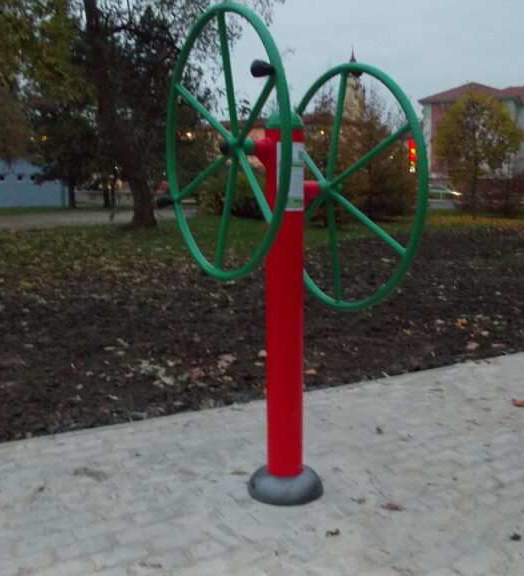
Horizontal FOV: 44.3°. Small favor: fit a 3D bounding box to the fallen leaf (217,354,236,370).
[{"bbox_3d":[-0.243,0.509,4.400,0.125,0.075,0.100,0,9,6],"label":"fallen leaf"}]

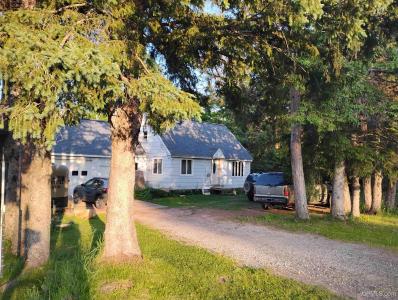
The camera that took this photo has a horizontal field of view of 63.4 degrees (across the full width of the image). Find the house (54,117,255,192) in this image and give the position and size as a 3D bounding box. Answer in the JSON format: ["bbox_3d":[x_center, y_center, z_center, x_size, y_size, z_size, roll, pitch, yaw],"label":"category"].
[{"bbox_3d":[-4.709,0.495,29.767,16.770,7.000,10.300,4,-6,-38],"label":"house"}]

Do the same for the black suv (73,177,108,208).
[{"bbox_3d":[-5.662,2.434,18.960,4.500,1.660,1.850,-4,-7,44],"label":"black suv"}]

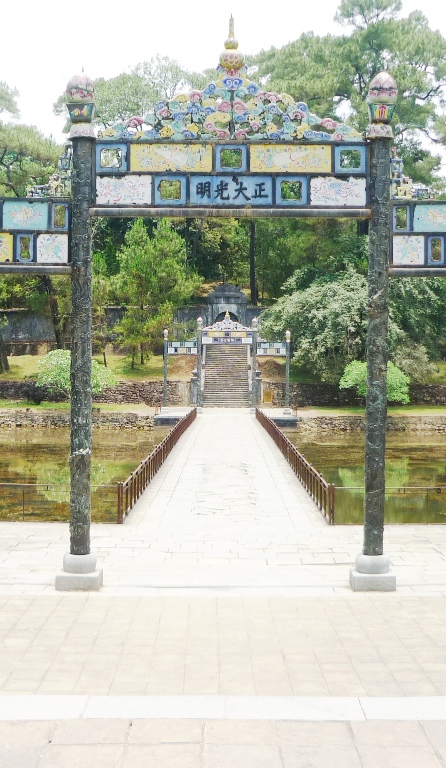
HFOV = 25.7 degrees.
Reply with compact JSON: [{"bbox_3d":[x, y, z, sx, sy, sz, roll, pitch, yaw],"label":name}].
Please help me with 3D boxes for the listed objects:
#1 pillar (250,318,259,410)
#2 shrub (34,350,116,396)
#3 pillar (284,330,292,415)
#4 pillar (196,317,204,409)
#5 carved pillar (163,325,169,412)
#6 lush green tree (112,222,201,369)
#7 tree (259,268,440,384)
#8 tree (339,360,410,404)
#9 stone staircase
[{"bbox_3d":[2.017,-1.232,62.500,0.520,6.178,0.520,0,1,0],"label":"pillar"},{"bbox_3d":[-10.877,-0.623,71.500,6.006,3.662,5.285,0,1,0],"label":"shrub"},{"bbox_3d":[4.407,-0.783,66.500,0.540,5.750,0.540,0,1,0],"label":"pillar"},{"bbox_3d":[-1.489,-1.200,62.500,0.520,6.114,0.520,0,1,0],"label":"pillar"},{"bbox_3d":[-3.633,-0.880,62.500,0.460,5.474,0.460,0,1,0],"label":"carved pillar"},{"bbox_3d":[-5.586,-7.602,82.000,7.224,12.264,6.863,0,1,0],"label":"lush green tree"},{"bbox_3d":[10.496,-4.771,81.000,14.935,9.625,12.500,0,1,0],"label":"tree"},{"bbox_3d":[11.872,0.039,76.500,5.400,3.750,5.000,0,1,0],"label":"tree"},{"bbox_3d":[0.250,-0.728,81.500,3.900,5.200,9.500,0,1,0],"label":"stone staircase"}]

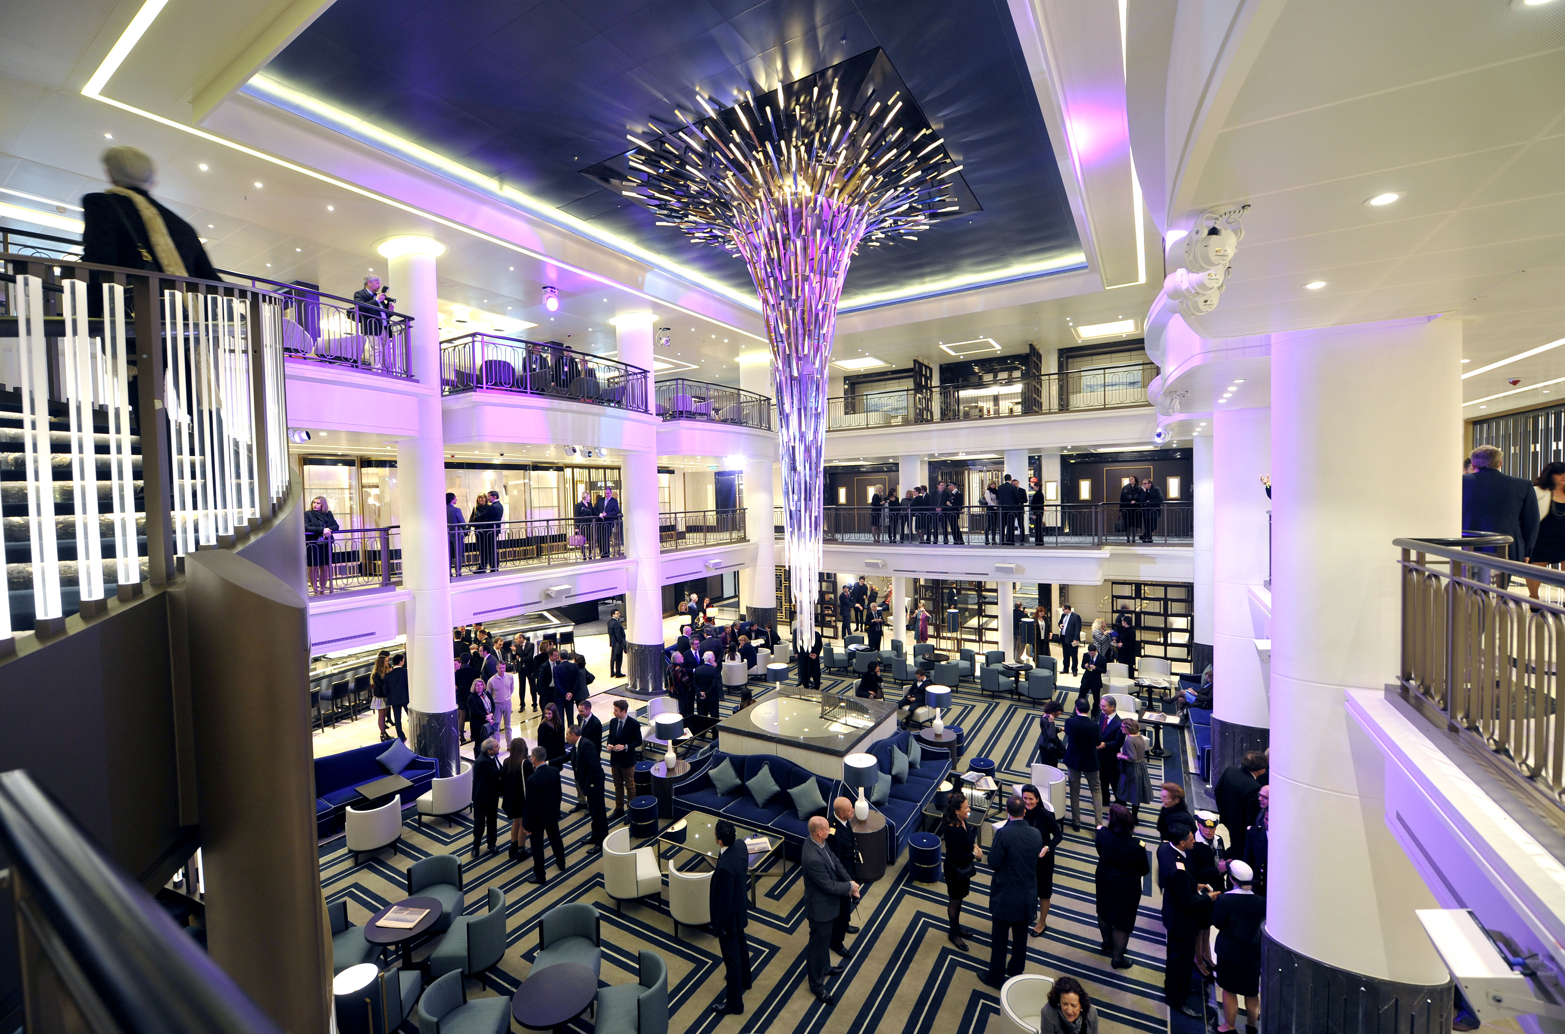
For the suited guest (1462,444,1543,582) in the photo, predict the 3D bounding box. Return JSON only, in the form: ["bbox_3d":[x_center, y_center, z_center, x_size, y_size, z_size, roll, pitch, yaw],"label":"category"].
[{"bbox_3d":[6.389,0.229,5.520,0.340,1.780,0.560,-3,3,-44],"label":"suited guest"}]

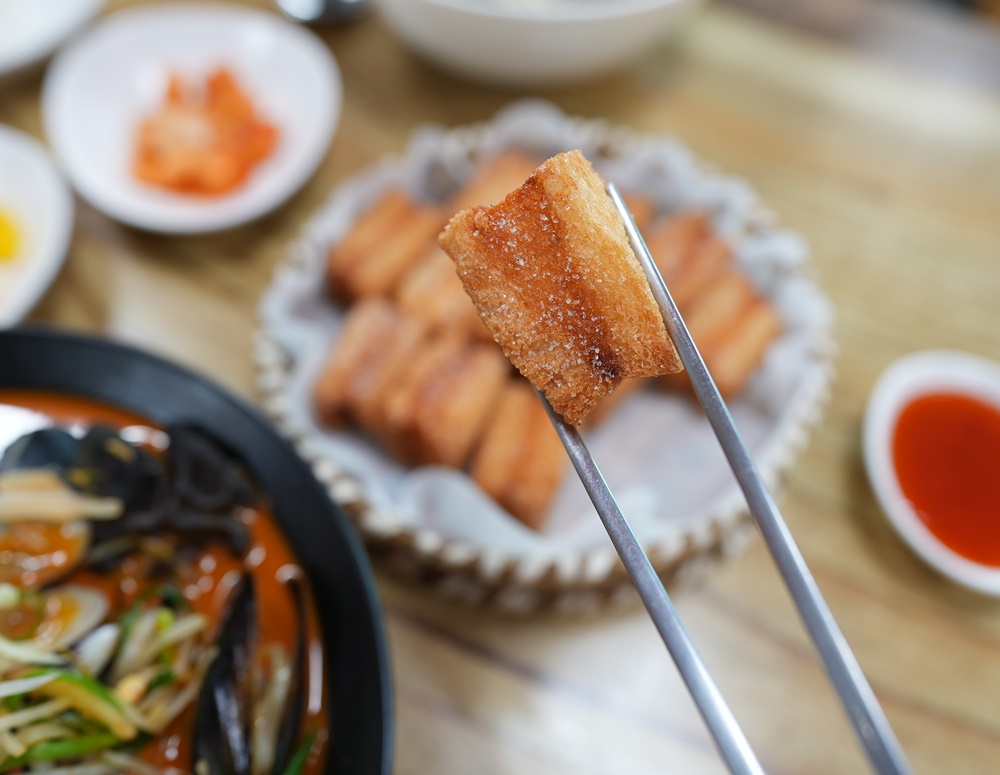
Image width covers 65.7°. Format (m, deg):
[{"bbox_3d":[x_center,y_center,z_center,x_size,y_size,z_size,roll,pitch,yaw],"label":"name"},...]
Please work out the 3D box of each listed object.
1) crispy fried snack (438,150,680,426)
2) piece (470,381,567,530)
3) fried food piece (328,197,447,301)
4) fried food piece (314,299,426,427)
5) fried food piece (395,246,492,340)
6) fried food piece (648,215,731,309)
[{"bbox_3d":[0.014,-0.017,0.163,0.030,0.034,0.043,-30,89,0],"label":"crispy fried snack"},{"bbox_3d":[0.007,0.024,0.281,0.029,0.030,0.040,23,60,13],"label":"piece"},{"bbox_3d":[-0.047,-0.061,0.333,0.029,0.030,0.040,25,61,14],"label":"fried food piece"},{"bbox_3d":[-0.049,-0.010,0.301,0.029,0.030,0.040,19,60,10],"label":"fried food piece"},{"bbox_3d":[-0.019,-0.040,0.322,0.029,0.030,0.040,32,63,17],"label":"fried food piece"},{"bbox_3d":[0.074,-0.055,0.333,0.029,0.030,0.040,31,63,17],"label":"fried food piece"}]

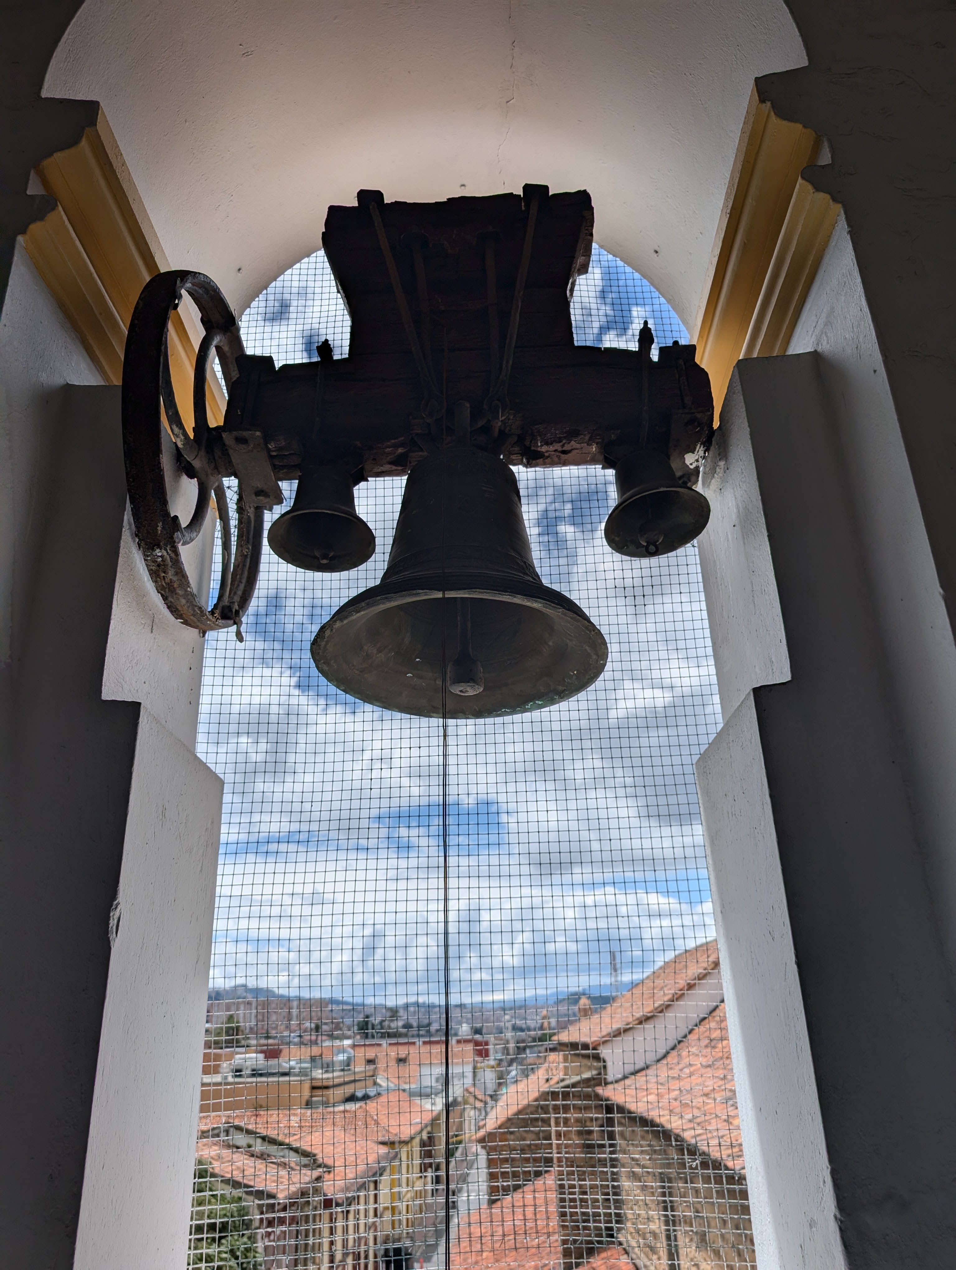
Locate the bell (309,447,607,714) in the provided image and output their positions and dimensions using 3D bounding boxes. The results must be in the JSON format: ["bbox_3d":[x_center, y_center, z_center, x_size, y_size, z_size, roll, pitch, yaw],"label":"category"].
[{"bbox_3d":[-0.030,-0.140,1.784,0.559,0.426,0.559,0,-27,2],"label":"bell"}]

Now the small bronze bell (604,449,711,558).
[{"bbox_3d":[0.361,-0.293,1.851,0.215,0.156,0.215,-4,-33,0],"label":"small bronze bell"}]

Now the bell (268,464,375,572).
[{"bbox_3d":[-0.320,-0.259,1.854,0.217,0.161,0.217,1,-30,2],"label":"bell"}]

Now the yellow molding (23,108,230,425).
[{"bbox_3d":[-0.769,-0.655,2.095,0.107,0.336,1.024,-2,-23,0],"label":"yellow molding"}]

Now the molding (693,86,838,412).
[{"bbox_3d":[0.611,-0.691,2.066,0.107,0.336,1.024,-3,-23,2],"label":"molding"}]

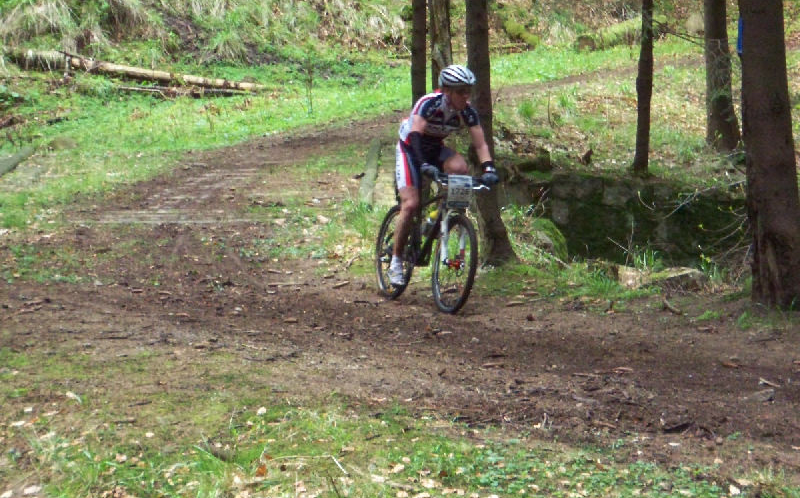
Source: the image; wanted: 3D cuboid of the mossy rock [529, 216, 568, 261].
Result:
[{"bbox_3d":[1.200,-0.075,21.700,0.330,0.360,0.340,0,4,0],"label":"mossy rock"}]

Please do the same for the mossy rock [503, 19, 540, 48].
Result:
[{"bbox_3d":[1.800,-3.190,40.000,0.560,0.420,0.450,0,4,0],"label":"mossy rock"}]

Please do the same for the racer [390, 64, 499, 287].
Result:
[{"bbox_3d":[0.265,-0.500,18.550,0.640,1.540,0.880,1,4,-23],"label":"racer"}]

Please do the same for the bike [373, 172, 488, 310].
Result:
[{"bbox_3d":[0.185,-0.100,18.600,0.620,1.000,1.730,2,3,-23],"label":"bike"}]

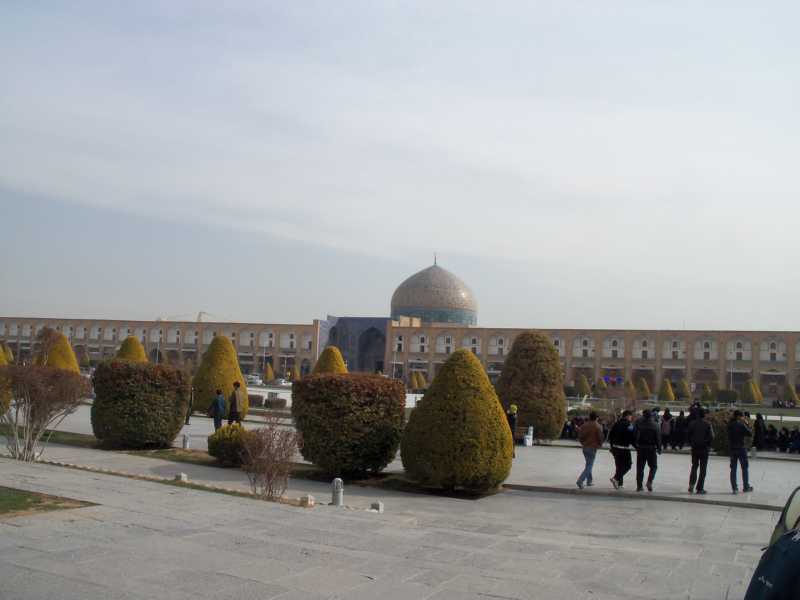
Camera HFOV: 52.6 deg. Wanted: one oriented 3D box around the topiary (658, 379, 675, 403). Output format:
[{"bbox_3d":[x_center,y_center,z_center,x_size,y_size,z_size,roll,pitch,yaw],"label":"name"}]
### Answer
[{"bbox_3d":[37.299,12.712,113.000,2.200,3.300,2.200,3,-5,0],"label":"topiary"}]

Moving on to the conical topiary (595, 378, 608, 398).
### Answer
[{"bbox_3d":[27.900,12.406,112.000,1.950,2.750,1.950,1,-5,14],"label":"conical topiary"}]

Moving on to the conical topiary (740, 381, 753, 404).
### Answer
[{"bbox_3d":[49.404,13.151,115.000,2.000,3.350,2.000,3,-5,0],"label":"conical topiary"}]

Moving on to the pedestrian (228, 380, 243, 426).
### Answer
[{"bbox_3d":[-6.203,3.934,30.500,0.550,1.720,0.450,4,-5,-14],"label":"pedestrian"}]

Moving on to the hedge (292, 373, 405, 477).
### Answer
[{"bbox_3d":[-1.216,2.940,19.100,2.600,2.320,2.550,3,-5,0],"label":"hedge"}]

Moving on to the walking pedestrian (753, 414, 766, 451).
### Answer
[{"bbox_3d":[14.755,5.426,33.200,0.520,1.520,0.380,2,-5,11],"label":"walking pedestrian"}]

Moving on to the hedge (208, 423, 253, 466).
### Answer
[{"bbox_3d":[-3.958,3.334,19.000,1.100,0.980,1.100,4,-5,-12],"label":"hedge"}]

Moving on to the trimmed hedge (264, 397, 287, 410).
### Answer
[{"bbox_3d":[-7.696,6.459,50.000,1.200,0.700,1.350,0,-6,27],"label":"trimmed hedge"}]

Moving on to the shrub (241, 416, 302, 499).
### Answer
[{"bbox_3d":[-2.385,2.910,14.900,1.140,1.500,1.100,3,-5,0],"label":"shrub"}]

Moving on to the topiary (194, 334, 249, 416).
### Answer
[{"bbox_3d":[-7.878,3.408,35.500,2.450,3.550,2.450,4,-5,-12],"label":"topiary"}]

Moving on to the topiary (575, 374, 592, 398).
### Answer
[{"bbox_3d":[24.141,11.558,107.000,2.100,3.200,2.100,1,-5,13],"label":"topiary"}]

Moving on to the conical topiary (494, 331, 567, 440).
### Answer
[{"bbox_3d":[4.953,3.250,30.700,2.700,4.050,2.700,2,-5,9],"label":"conical topiary"}]

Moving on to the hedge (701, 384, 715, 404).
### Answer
[{"bbox_3d":[43.717,13.435,115.000,2.000,2.900,2.000,3,-5,0],"label":"hedge"}]

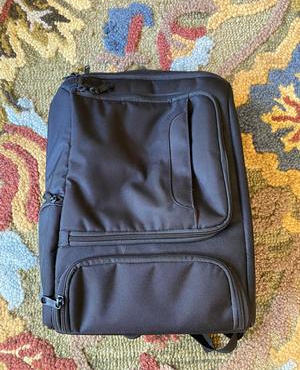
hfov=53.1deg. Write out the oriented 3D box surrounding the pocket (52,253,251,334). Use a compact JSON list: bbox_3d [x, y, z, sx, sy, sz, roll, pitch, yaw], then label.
[{"bbox_3d":[0.001,0.154,0.430,0.270,0.045,0.112,0,79,0],"label":"pocket"}]

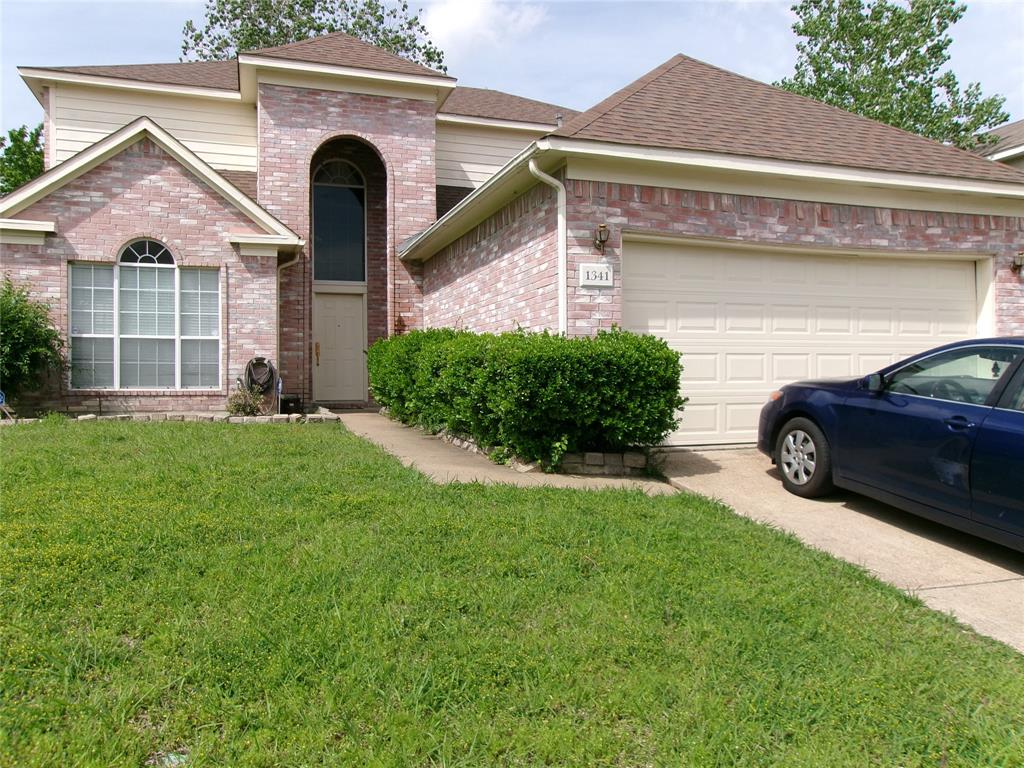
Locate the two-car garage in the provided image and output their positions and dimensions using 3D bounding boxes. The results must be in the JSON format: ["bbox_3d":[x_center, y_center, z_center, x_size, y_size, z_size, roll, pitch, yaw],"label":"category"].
[{"bbox_3d":[3.346,-0.417,8.919,4.880,2.130,0.070,0,-1,-19],"label":"two-car garage"}]

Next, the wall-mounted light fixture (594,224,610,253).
[{"bbox_3d":[0.874,-1.389,7.733,0.140,0.300,0.200,0,-1,-19],"label":"wall-mounted light fixture"}]

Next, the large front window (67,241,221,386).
[{"bbox_3d":[-5.549,-1.047,12.185,2.094,2.286,0.100,0,-1,-19],"label":"large front window"}]

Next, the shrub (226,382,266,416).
[{"bbox_3d":[-4.077,0.245,12.238,0.560,0.506,0.560,0,-1,-19],"label":"shrub"}]

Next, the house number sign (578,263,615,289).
[{"bbox_3d":[0.826,-1.055,7.797,0.363,0.239,0.040,0,-1,-19],"label":"house number sign"}]

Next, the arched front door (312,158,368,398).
[{"bbox_3d":[-3.275,-1.989,15.279,1.046,4.677,0.120,0,-1,-19],"label":"arched front door"}]

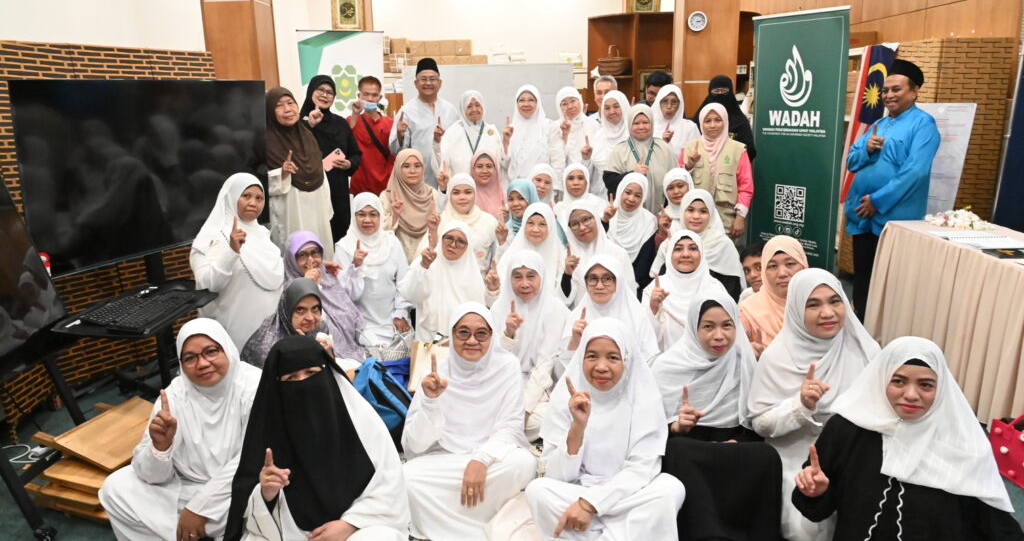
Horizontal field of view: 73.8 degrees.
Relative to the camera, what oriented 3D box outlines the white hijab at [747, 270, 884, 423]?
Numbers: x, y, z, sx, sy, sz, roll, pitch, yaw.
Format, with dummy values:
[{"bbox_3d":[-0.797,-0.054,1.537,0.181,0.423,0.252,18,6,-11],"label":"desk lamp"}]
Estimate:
[{"bbox_3d":[1.091,0.267,2.460,0.430,0.530,0.370,4,14,22],"label":"white hijab"}]

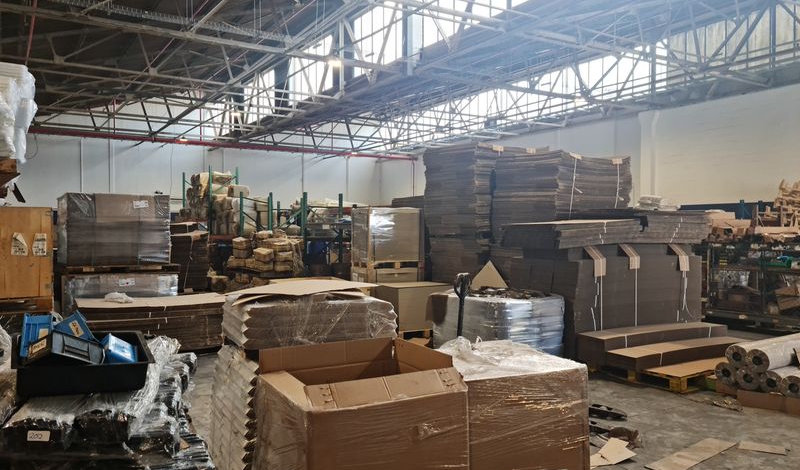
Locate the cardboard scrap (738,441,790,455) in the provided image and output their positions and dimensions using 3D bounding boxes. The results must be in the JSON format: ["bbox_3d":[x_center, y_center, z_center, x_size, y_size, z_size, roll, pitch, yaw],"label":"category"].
[{"bbox_3d":[2.543,1.500,4.380,0.277,0.016,0.187,0,1,29],"label":"cardboard scrap"}]

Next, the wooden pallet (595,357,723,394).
[{"bbox_3d":[2.862,1.413,6.664,1.200,0.145,1.100,0,1,-32],"label":"wooden pallet"}]

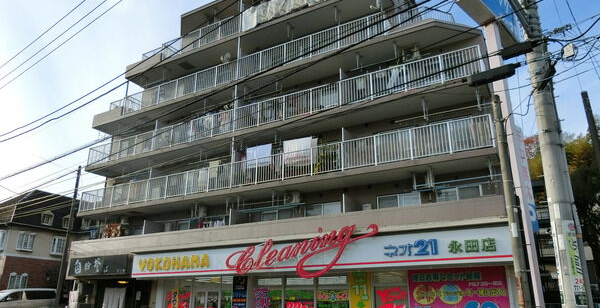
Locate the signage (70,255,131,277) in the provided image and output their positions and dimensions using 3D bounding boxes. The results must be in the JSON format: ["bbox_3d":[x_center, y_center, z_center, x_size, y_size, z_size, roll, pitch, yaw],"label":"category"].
[{"bbox_3d":[-10.562,5.879,22.704,4.700,0.970,0.220,-11,-21,28],"label":"signage"}]

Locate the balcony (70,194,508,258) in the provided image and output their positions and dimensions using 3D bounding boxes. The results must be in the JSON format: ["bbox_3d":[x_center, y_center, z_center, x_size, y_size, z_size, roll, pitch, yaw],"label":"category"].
[{"bbox_3d":[-2.787,3.809,19.783,22.550,0.920,1.600,-11,-21,28],"label":"balcony"}]

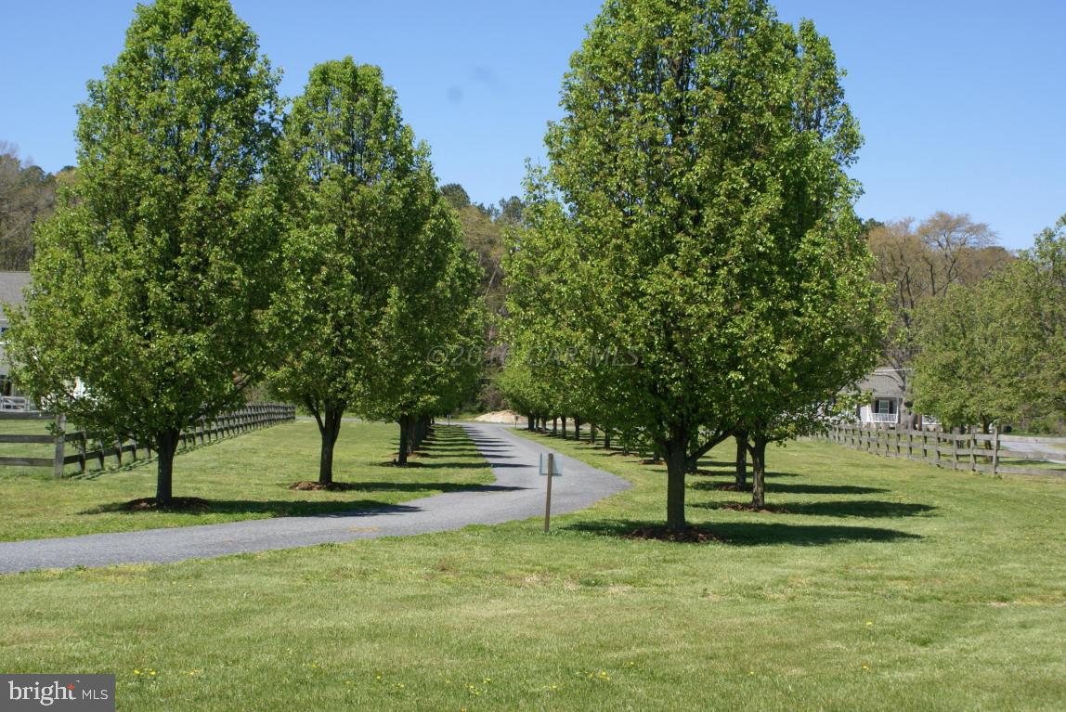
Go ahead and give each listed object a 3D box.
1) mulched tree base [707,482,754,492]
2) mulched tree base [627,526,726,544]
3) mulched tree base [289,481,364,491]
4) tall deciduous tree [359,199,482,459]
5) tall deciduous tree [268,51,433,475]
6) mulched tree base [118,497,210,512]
[{"bbox_3d":[4.045,2.575,30.300,1.220,0.130,1.220,1,-2,0],"label":"mulched tree base"},{"bbox_3d":[1.813,2.286,19.600,1.300,0.140,1.300,1,-2,0],"label":"mulched tree base"},{"bbox_3d":[-3.816,2.379,28.200,1.300,0.120,1.300,1,-2,0],"label":"mulched tree base"},{"bbox_3d":[-2.866,-0.719,38.500,3.200,6.900,3.200,1,-2,0],"label":"tall deciduous tree"},{"bbox_3d":[-3.352,-1.552,28.300,3.200,7.850,3.200,1,-2,0],"label":"tall deciduous tree"},{"bbox_3d":[-5.326,2.153,22.400,1.300,0.130,1.300,1,-2,0],"label":"mulched tree base"}]

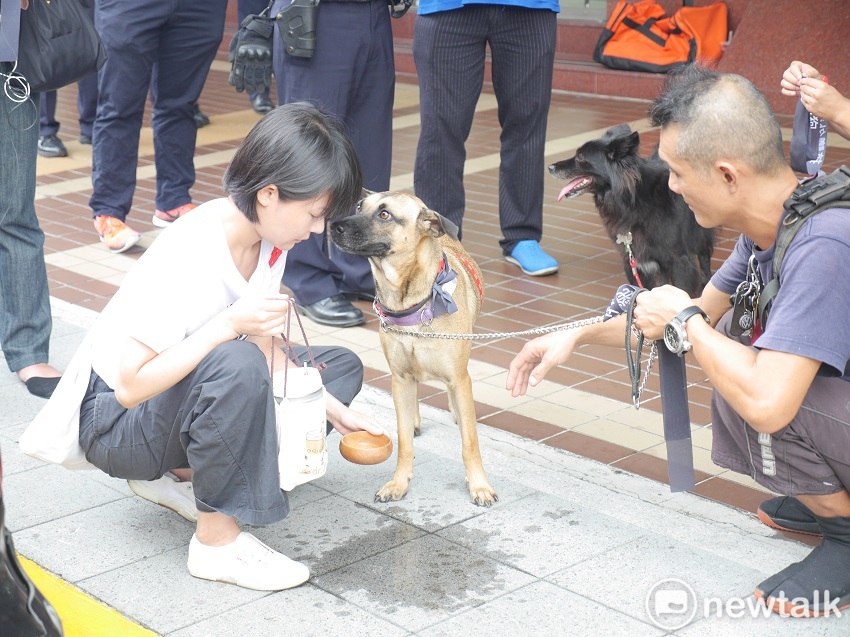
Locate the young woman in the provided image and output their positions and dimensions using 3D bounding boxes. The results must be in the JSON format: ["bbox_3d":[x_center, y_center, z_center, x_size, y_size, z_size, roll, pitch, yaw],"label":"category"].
[{"bbox_3d":[-0.379,0.001,3.296,0.573,0.851,0.578,4,17,19],"label":"young woman"}]

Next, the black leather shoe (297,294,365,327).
[{"bbox_3d":[-0.272,-0.070,4.885,0.108,0.110,0.282,-16,21,-40],"label":"black leather shoe"}]

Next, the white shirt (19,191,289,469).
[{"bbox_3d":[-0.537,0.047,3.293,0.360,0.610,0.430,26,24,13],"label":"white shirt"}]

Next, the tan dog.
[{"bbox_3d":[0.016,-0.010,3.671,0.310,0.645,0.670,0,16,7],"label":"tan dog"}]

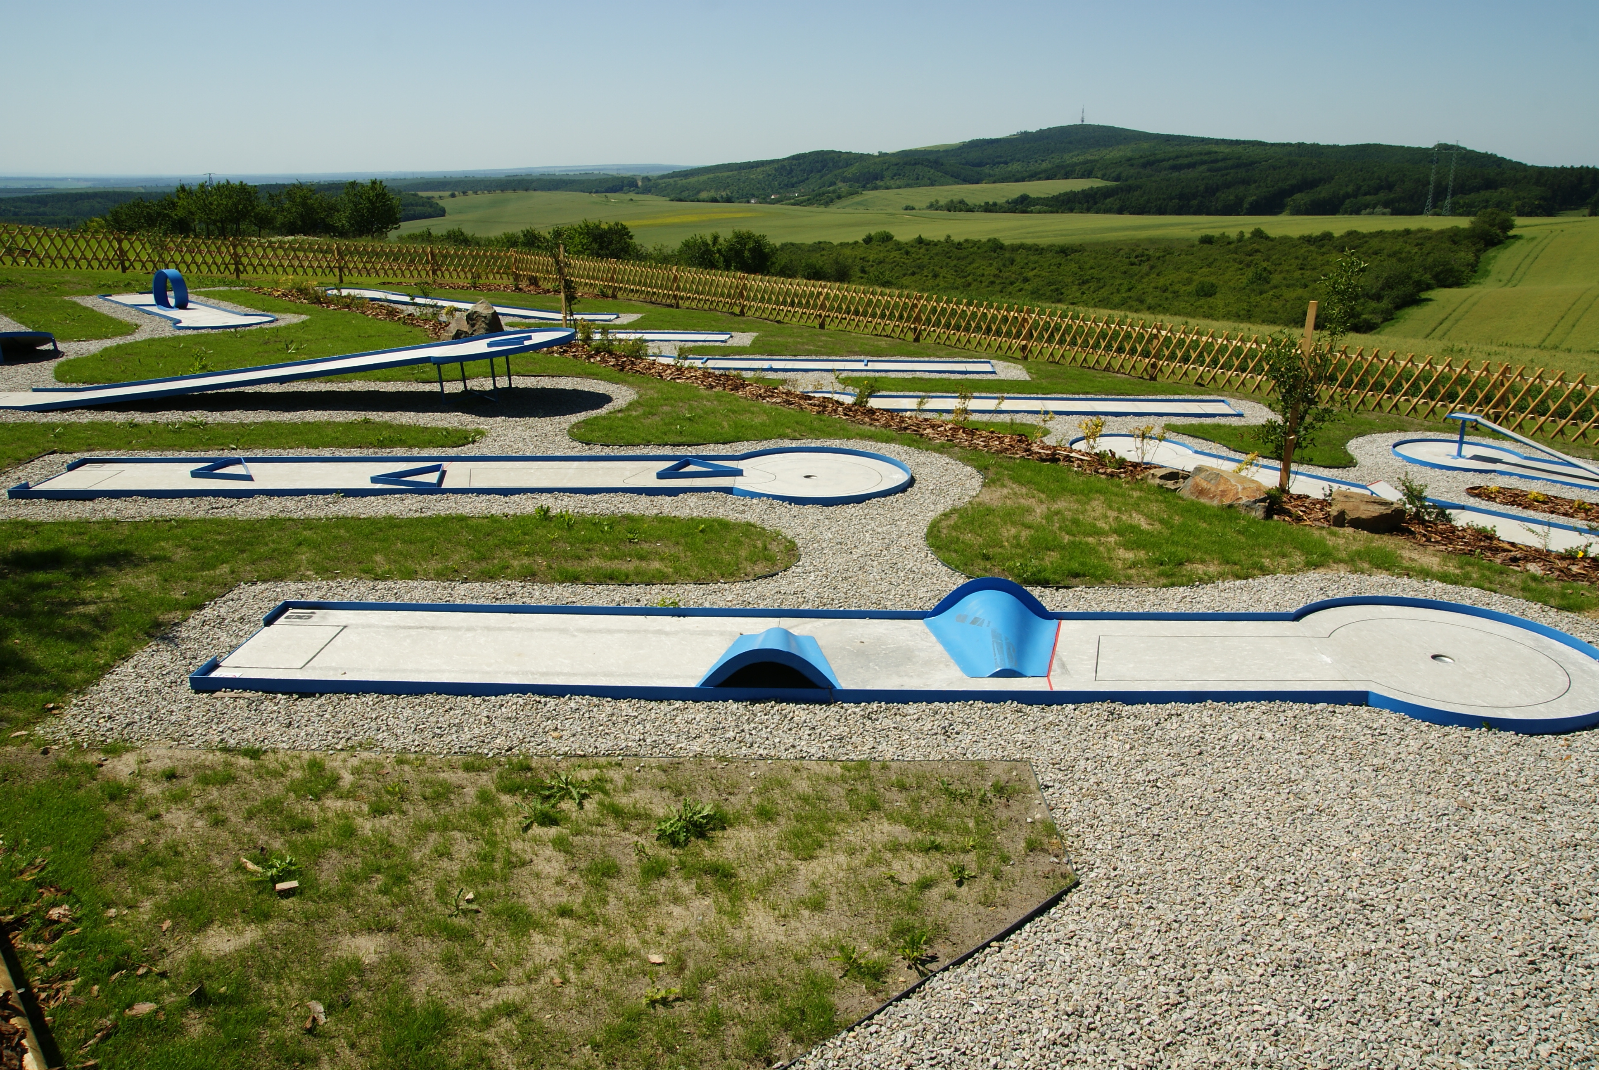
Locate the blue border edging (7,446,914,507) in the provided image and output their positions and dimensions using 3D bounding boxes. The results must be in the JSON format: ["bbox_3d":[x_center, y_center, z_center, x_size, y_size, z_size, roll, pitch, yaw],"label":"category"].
[{"bbox_3d":[-2.347,-0.421,8.113,6.300,0.080,1.420,0,18,1],"label":"blue border edging"}]

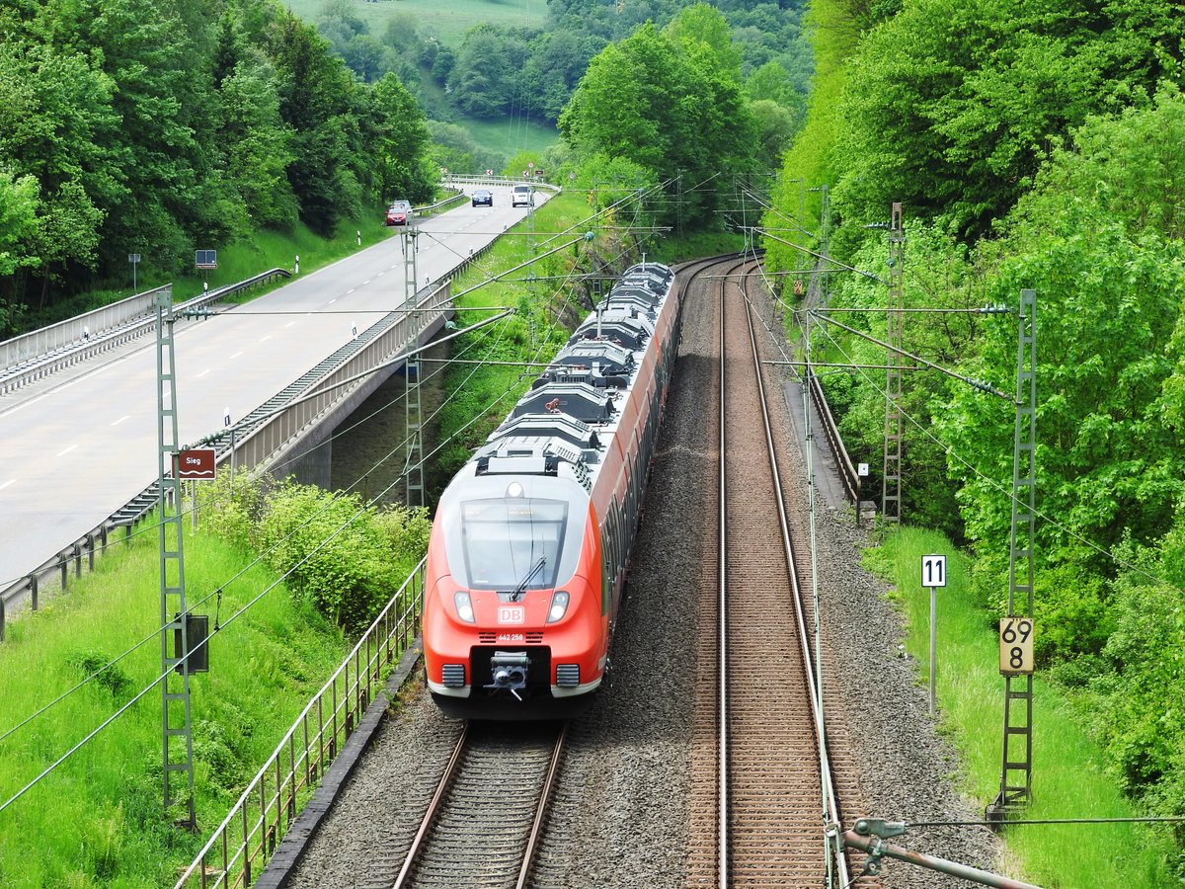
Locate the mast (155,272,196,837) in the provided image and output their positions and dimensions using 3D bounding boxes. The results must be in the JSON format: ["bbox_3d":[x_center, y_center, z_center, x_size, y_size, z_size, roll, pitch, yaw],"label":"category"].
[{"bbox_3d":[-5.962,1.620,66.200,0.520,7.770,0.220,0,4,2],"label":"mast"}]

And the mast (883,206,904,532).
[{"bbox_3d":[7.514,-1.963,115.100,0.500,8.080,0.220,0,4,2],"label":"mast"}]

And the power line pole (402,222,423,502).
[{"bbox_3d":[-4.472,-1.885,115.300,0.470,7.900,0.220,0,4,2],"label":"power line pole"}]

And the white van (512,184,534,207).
[{"bbox_3d":[-6.406,-23.045,429.500,1.930,1.980,4.950,0,4,1],"label":"white van"}]

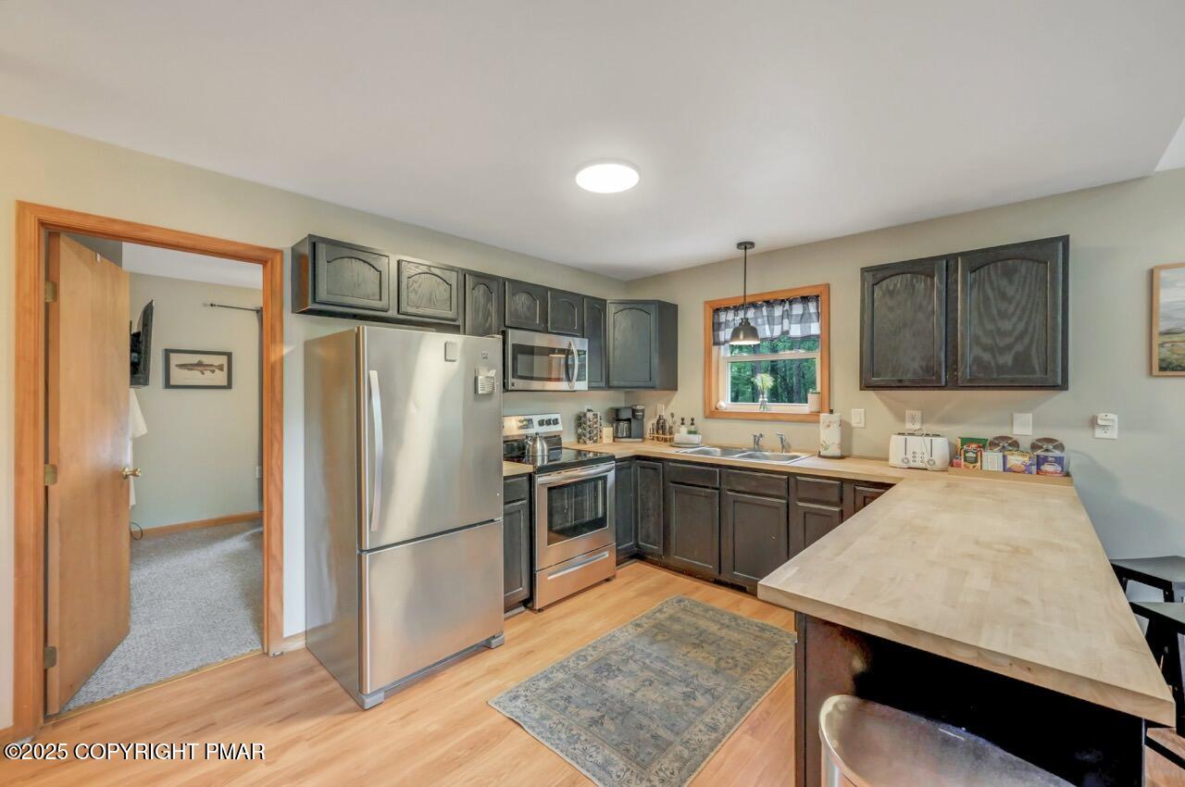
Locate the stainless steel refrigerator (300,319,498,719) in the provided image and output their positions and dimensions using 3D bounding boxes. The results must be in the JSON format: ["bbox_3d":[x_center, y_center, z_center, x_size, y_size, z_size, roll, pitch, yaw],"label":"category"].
[{"bbox_3d":[-1.002,0.528,2.484,0.790,1.680,0.740,0,0,42],"label":"stainless steel refrigerator"}]

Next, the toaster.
[{"bbox_3d":[1.984,0.350,2.781,0.295,0.195,0.230,0,0,43],"label":"toaster"}]

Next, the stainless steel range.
[{"bbox_3d":[-0.304,0.769,3.334,0.690,1.190,0.757,0,0,43],"label":"stainless steel range"}]

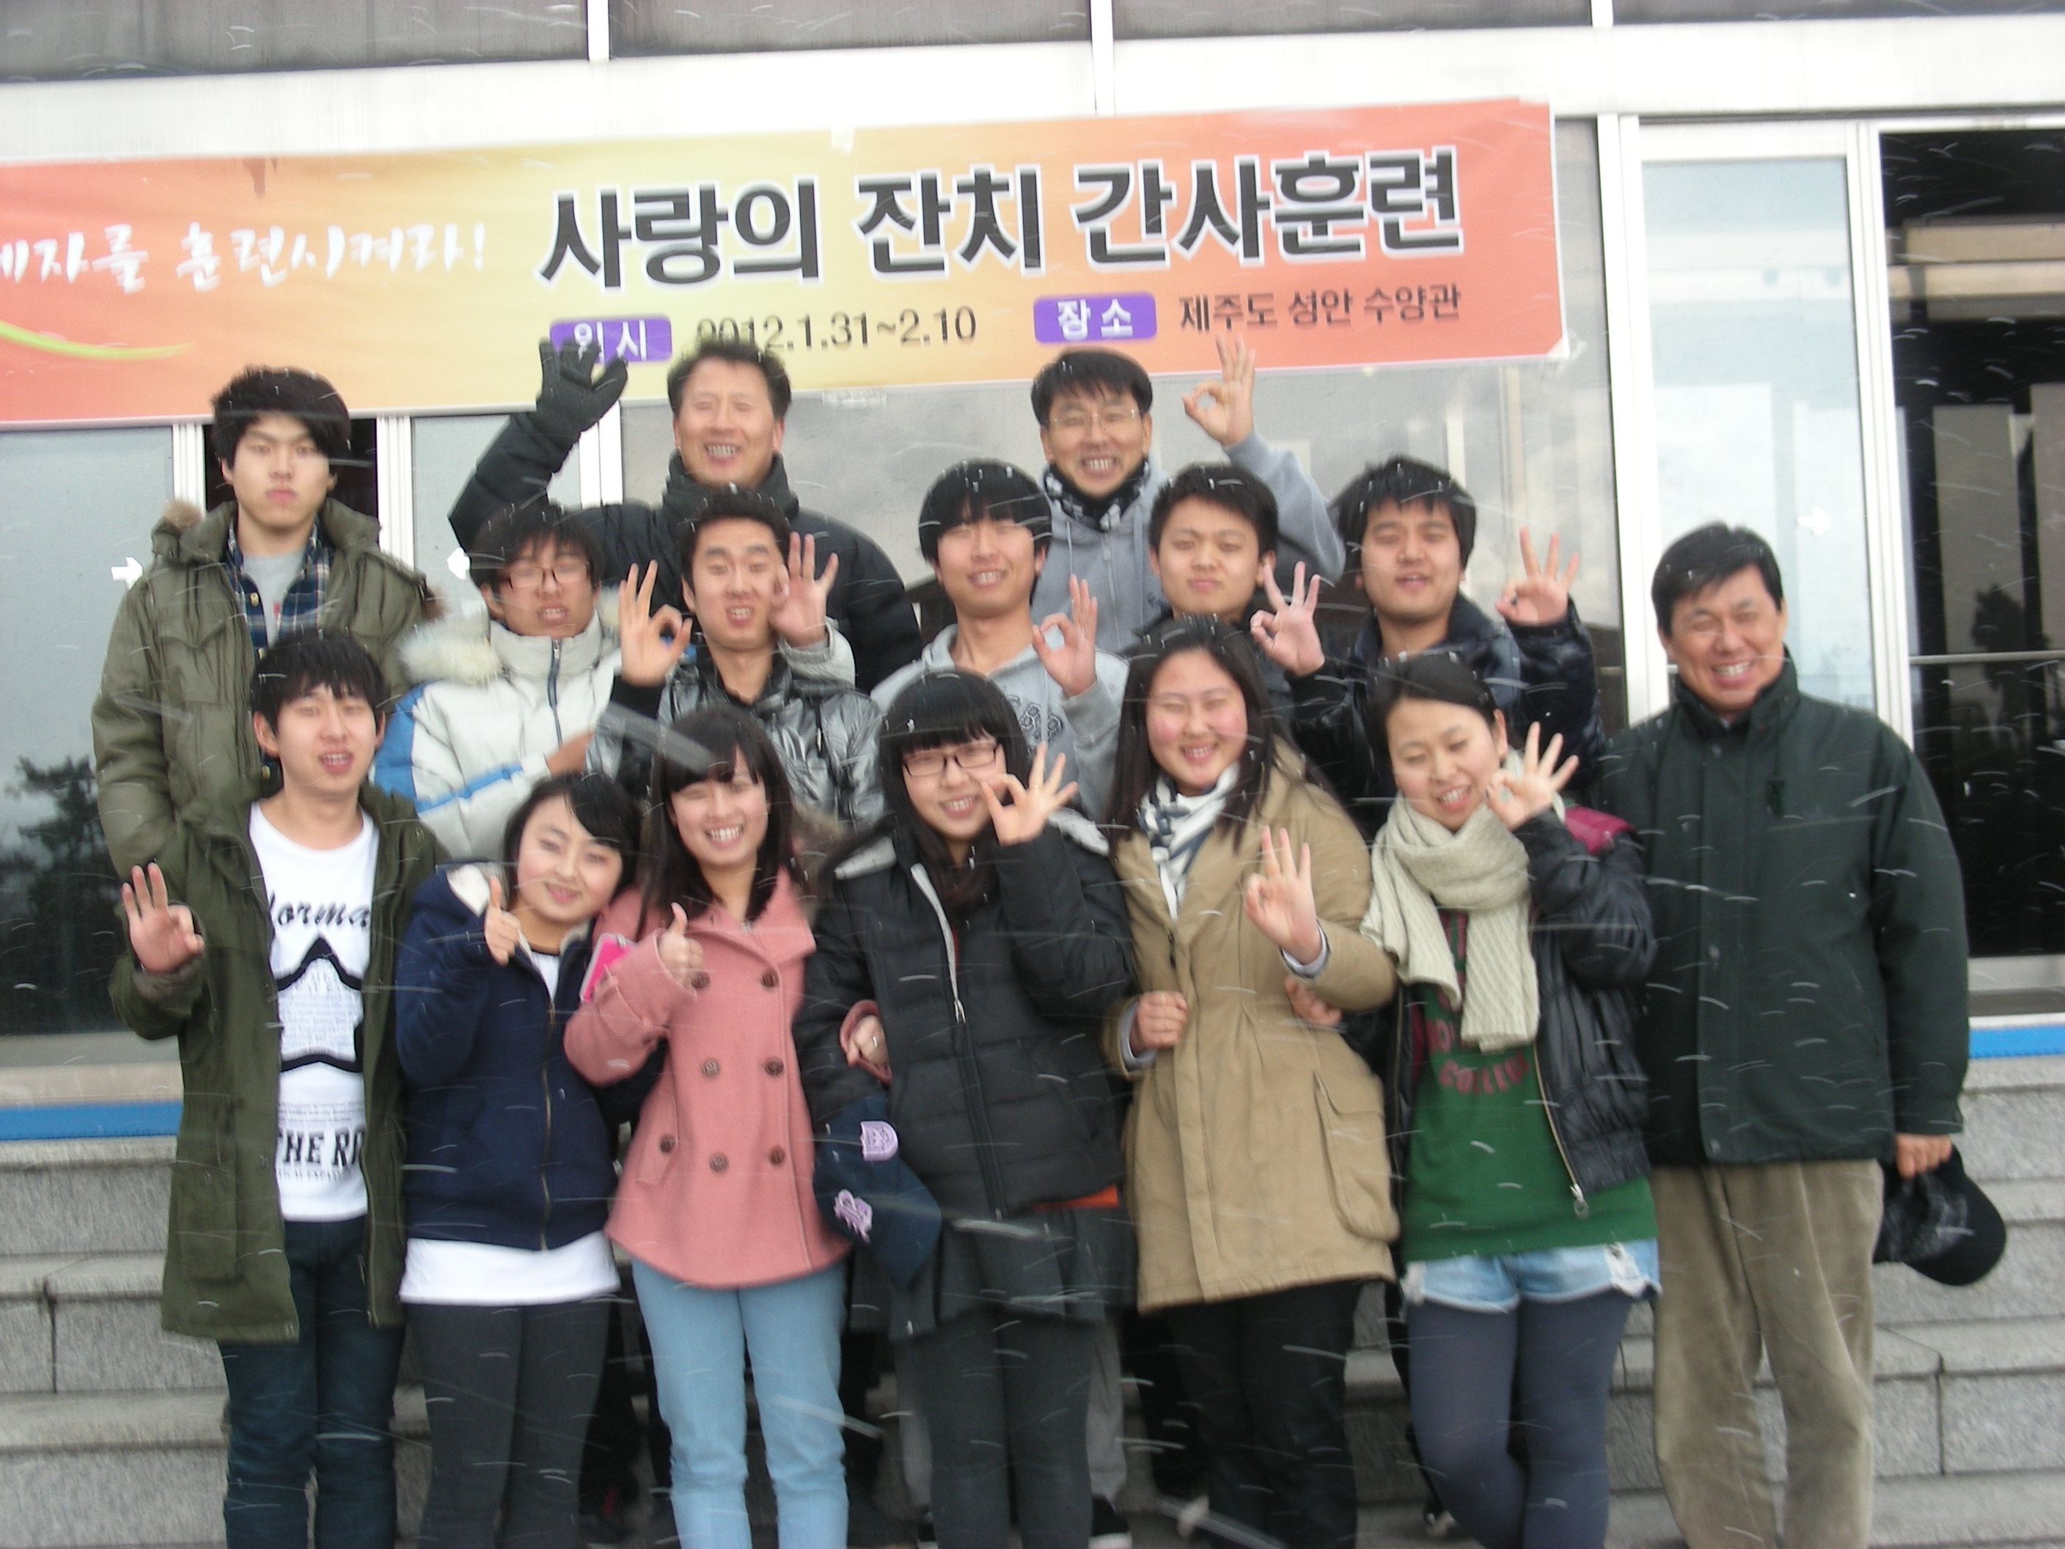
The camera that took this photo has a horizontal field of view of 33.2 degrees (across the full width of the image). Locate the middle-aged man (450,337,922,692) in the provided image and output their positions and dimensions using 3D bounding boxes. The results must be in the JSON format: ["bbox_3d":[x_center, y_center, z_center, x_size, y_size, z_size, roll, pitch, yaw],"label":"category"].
[{"bbox_3d":[-0.539,0.145,5.630,0.780,1.730,0.420,-2,-3,-4],"label":"middle-aged man"}]

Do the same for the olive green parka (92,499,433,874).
[{"bbox_3d":[-1.231,-0.048,5.600,0.580,0.800,0.360,-2,-3,-7],"label":"olive green parka"}]

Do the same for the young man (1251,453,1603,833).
[{"bbox_3d":[0.615,0.338,5.200,0.580,1.650,0.460,-3,-3,5],"label":"young man"}]

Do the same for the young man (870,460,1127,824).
[{"bbox_3d":[-0.042,0.345,5.200,0.490,1.650,0.420,-2,-3,0],"label":"young man"}]

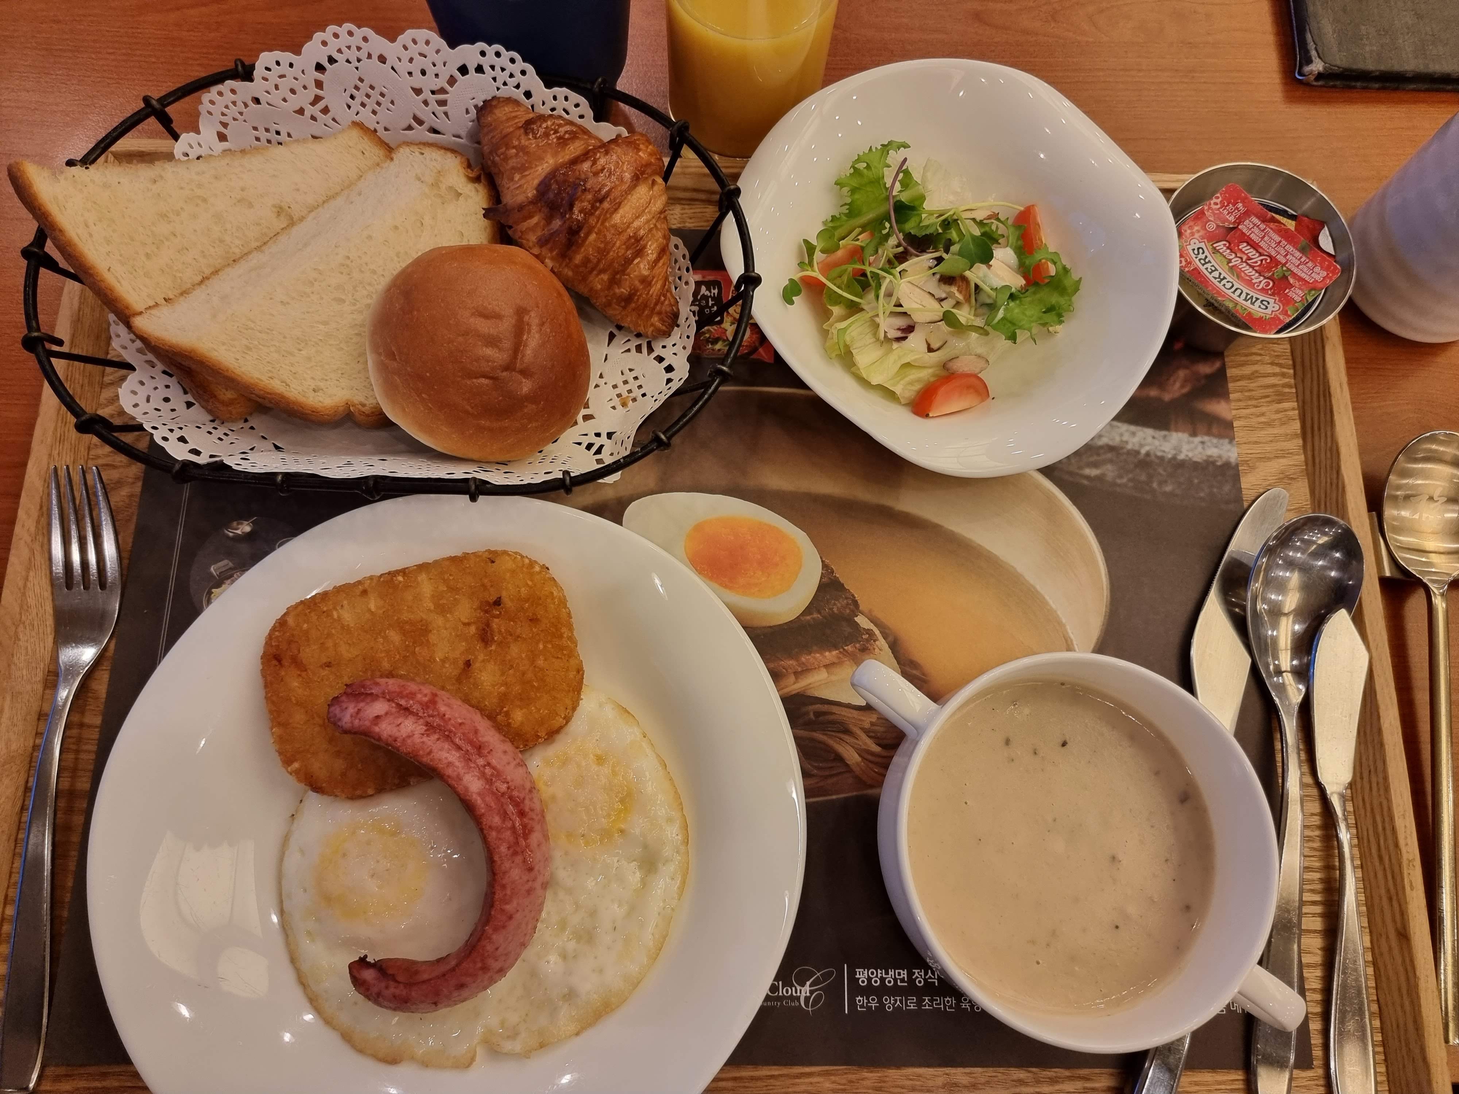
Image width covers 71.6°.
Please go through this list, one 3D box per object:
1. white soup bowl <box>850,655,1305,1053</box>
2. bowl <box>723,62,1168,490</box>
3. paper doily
[{"bbox_3d":[0.099,0.090,0.312,0.155,0.062,0.108,38,78,9],"label":"white soup bowl"},{"bbox_3d":[0.075,-0.093,0.363,0.139,0.055,0.147,-42,80,-10],"label":"bowl"},{"bbox_3d":[-0.114,-0.090,0.347,0.205,0.068,0.155,-3,76,-1],"label":"paper doily"}]

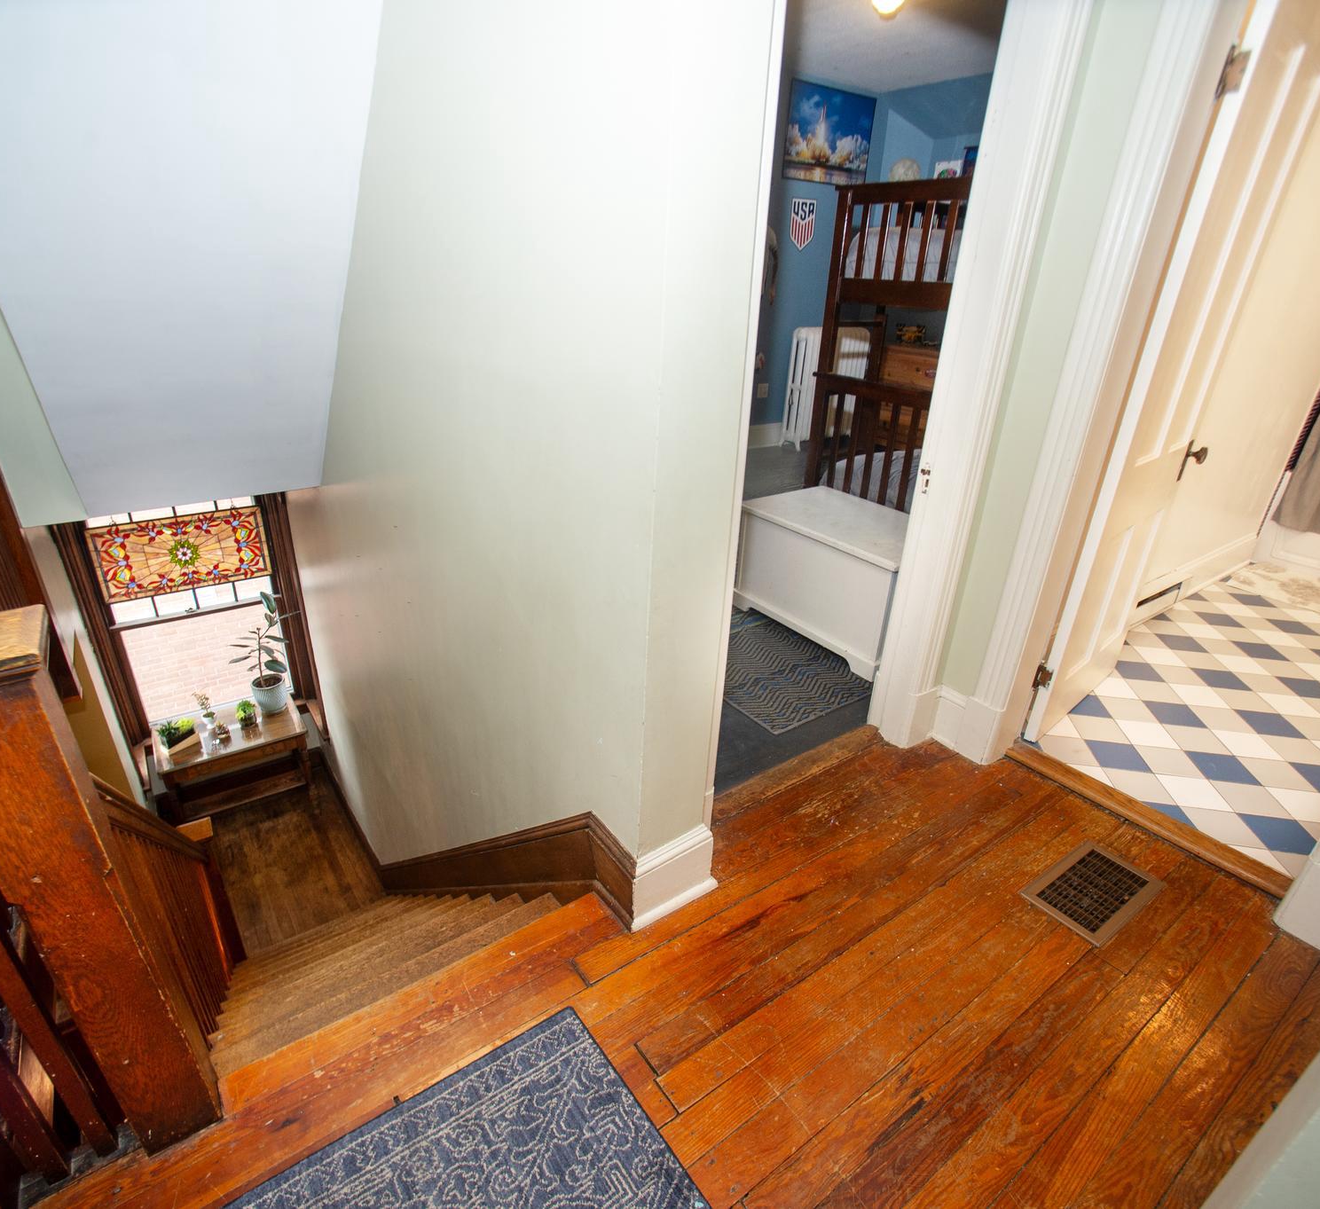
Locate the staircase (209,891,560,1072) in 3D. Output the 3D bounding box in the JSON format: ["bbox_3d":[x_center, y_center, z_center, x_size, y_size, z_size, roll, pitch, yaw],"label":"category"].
[{"bbox_3d":[-1.348,1.510,3.091,0.860,2.360,2.660,-17,32,-34],"label":"staircase"}]

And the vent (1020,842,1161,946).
[{"bbox_3d":[1.150,0.749,1.868,0.360,0.012,0.197,-15,31,-32],"label":"vent"}]

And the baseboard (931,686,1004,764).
[{"bbox_3d":[1.023,0.398,2.345,0.045,0.215,0.200,-17,32,-34],"label":"baseboard"}]

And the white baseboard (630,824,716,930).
[{"bbox_3d":[0.036,0.663,1.735,0.258,0.200,0.036,-15,31,-32],"label":"white baseboard"}]

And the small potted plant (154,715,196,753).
[{"bbox_3d":[-3.431,0.934,5.035,0.150,0.160,0.210,18,30,29],"label":"small potted plant"}]

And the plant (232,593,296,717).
[{"bbox_3d":[-2.981,0.375,5.307,0.400,0.960,0.340,-15,31,-32],"label":"plant"}]

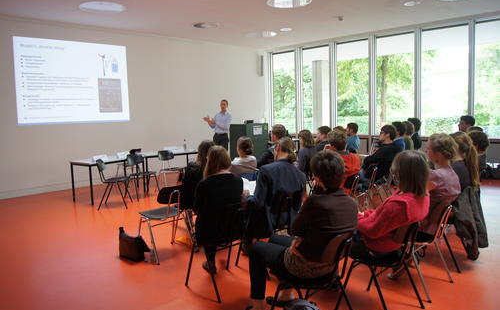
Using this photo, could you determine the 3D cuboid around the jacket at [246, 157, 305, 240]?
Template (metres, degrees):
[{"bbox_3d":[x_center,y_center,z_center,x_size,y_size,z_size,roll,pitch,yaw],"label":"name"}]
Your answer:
[{"bbox_3d":[0.242,0.412,3.550,0.500,0.670,0.400,-7,9,-41],"label":"jacket"}]

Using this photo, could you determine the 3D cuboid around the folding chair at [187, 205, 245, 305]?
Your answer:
[{"bbox_3d":[-0.220,0.765,3.315,0.520,0.790,0.490,5,9,44],"label":"folding chair"}]

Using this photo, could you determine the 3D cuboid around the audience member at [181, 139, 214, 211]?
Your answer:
[{"bbox_3d":[-0.637,0.406,4.664,0.800,1.220,0.500,4,9,42],"label":"audience member"}]

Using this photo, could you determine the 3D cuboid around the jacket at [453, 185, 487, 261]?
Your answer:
[{"bbox_3d":[2.078,0.597,3.483,0.250,0.650,0.460,4,9,42],"label":"jacket"}]

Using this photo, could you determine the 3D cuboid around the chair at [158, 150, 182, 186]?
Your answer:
[{"bbox_3d":[-1.544,0.316,7.625,0.520,0.790,0.490,4,8,39],"label":"chair"}]

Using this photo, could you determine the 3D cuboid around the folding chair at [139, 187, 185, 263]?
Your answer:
[{"bbox_3d":[-0.926,0.700,4.100,0.530,0.790,0.500,4,9,42],"label":"folding chair"}]

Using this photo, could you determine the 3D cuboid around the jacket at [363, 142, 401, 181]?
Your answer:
[{"bbox_3d":[1.964,0.096,5.550,0.450,0.620,0.480,4,9,43],"label":"jacket"}]

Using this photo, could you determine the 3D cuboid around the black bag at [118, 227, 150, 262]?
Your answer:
[{"bbox_3d":[-1.254,0.958,4.058,0.300,0.310,0.160,3,8,35],"label":"black bag"}]

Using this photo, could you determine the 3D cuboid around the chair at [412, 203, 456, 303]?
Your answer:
[{"bbox_3d":[1.429,0.724,3.196,0.500,0.790,0.540,-9,9,-44],"label":"chair"}]

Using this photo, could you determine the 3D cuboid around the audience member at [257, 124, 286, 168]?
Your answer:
[{"bbox_3d":[0.264,0.264,5.179,0.800,1.340,0.520,5,9,44],"label":"audience member"}]

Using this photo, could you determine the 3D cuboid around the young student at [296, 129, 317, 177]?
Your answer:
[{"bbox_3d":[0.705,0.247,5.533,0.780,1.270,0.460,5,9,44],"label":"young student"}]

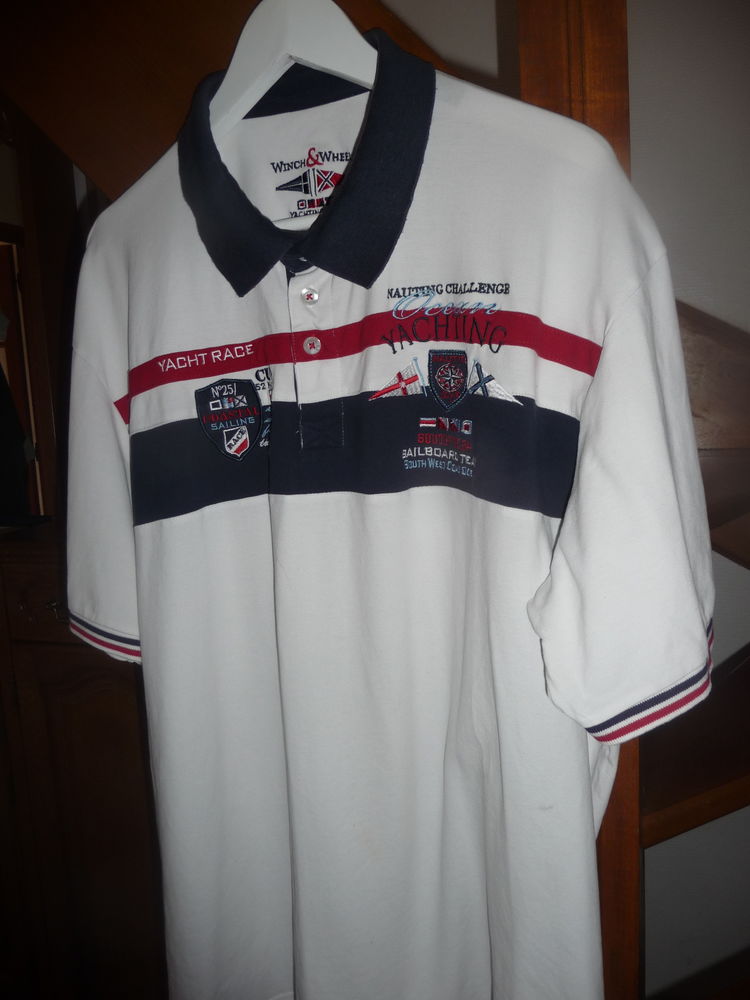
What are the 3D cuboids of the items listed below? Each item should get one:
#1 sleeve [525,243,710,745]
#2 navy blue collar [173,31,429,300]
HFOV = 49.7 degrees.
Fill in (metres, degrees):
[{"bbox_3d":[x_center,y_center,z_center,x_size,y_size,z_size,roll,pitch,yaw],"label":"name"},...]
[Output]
[{"bbox_3d":[0.176,0.000,0.565,0.130,0.310,0.165,0,5,23],"label":"sleeve"},{"bbox_3d":[-0.055,-0.263,0.645,0.220,0.190,0.125,1,5,25],"label":"navy blue collar"}]

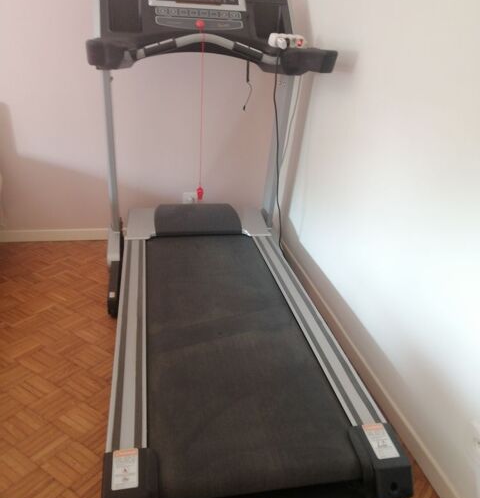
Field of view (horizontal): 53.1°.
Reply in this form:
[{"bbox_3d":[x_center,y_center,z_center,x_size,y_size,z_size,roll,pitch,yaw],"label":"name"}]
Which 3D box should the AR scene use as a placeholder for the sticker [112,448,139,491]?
[{"bbox_3d":[-0.258,0.497,1.085,0.056,0.003,0.109,-2,27,-11],"label":"sticker"}]

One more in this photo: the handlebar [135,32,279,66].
[{"bbox_3d":[-0.137,-0.806,1.929,0.553,0.103,0.150,-2,24,-11],"label":"handlebar"}]

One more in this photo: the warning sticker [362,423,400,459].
[{"bbox_3d":[0.353,0.479,1.201,0.055,0.003,0.109,-2,27,-11],"label":"warning sticker"}]

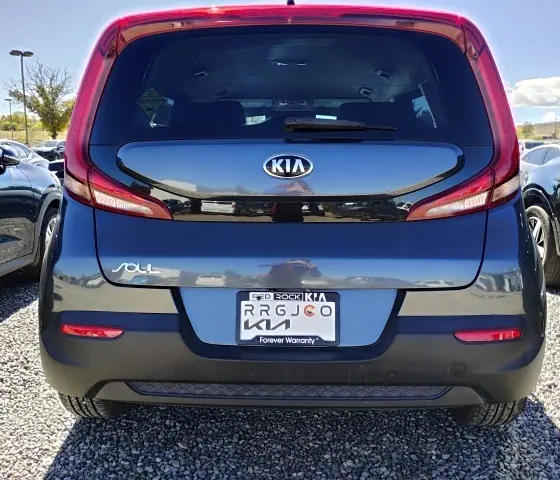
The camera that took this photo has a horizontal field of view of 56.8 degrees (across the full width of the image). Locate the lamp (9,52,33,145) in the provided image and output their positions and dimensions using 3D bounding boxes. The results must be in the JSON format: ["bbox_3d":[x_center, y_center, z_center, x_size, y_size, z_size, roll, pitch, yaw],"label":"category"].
[{"bbox_3d":[-20.728,-11.581,42.000,1.900,7.800,0.600,0,10,2],"label":"lamp"}]

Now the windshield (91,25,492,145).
[{"bbox_3d":[0.034,-0.497,1.639,1.270,0.410,0.220,0,10,2],"label":"windshield"}]

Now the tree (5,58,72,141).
[{"bbox_3d":[-21.835,-12.980,48.000,6.800,7.300,6.400,0,10,2],"label":"tree"}]

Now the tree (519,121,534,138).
[{"bbox_3d":[59.518,-26.560,125.000,4.000,4.500,3.900,0,10,2],"label":"tree"}]

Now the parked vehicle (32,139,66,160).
[{"bbox_3d":[-18.213,-7.220,42.000,1.850,1.600,4.500,0,10,2],"label":"parked vehicle"}]

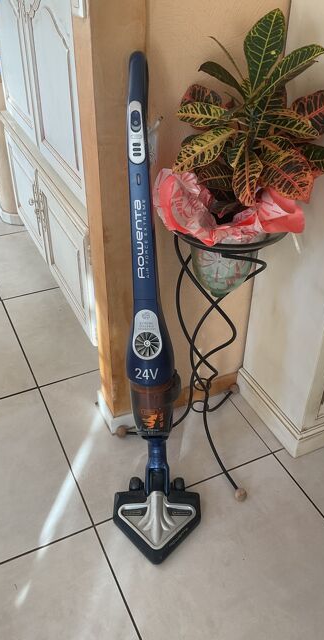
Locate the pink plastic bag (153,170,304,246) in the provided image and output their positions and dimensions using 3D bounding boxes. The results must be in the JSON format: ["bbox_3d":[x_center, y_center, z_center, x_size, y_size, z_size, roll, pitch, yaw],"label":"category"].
[{"bbox_3d":[0.143,-0.264,1.252,0.340,0.140,0.280,0,37,-1],"label":"pink plastic bag"}]

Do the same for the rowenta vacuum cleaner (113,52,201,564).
[{"bbox_3d":[-0.004,0.049,1.244,0.250,1.145,0.430,0,37,-1],"label":"rowenta vacuum cleaner"}]

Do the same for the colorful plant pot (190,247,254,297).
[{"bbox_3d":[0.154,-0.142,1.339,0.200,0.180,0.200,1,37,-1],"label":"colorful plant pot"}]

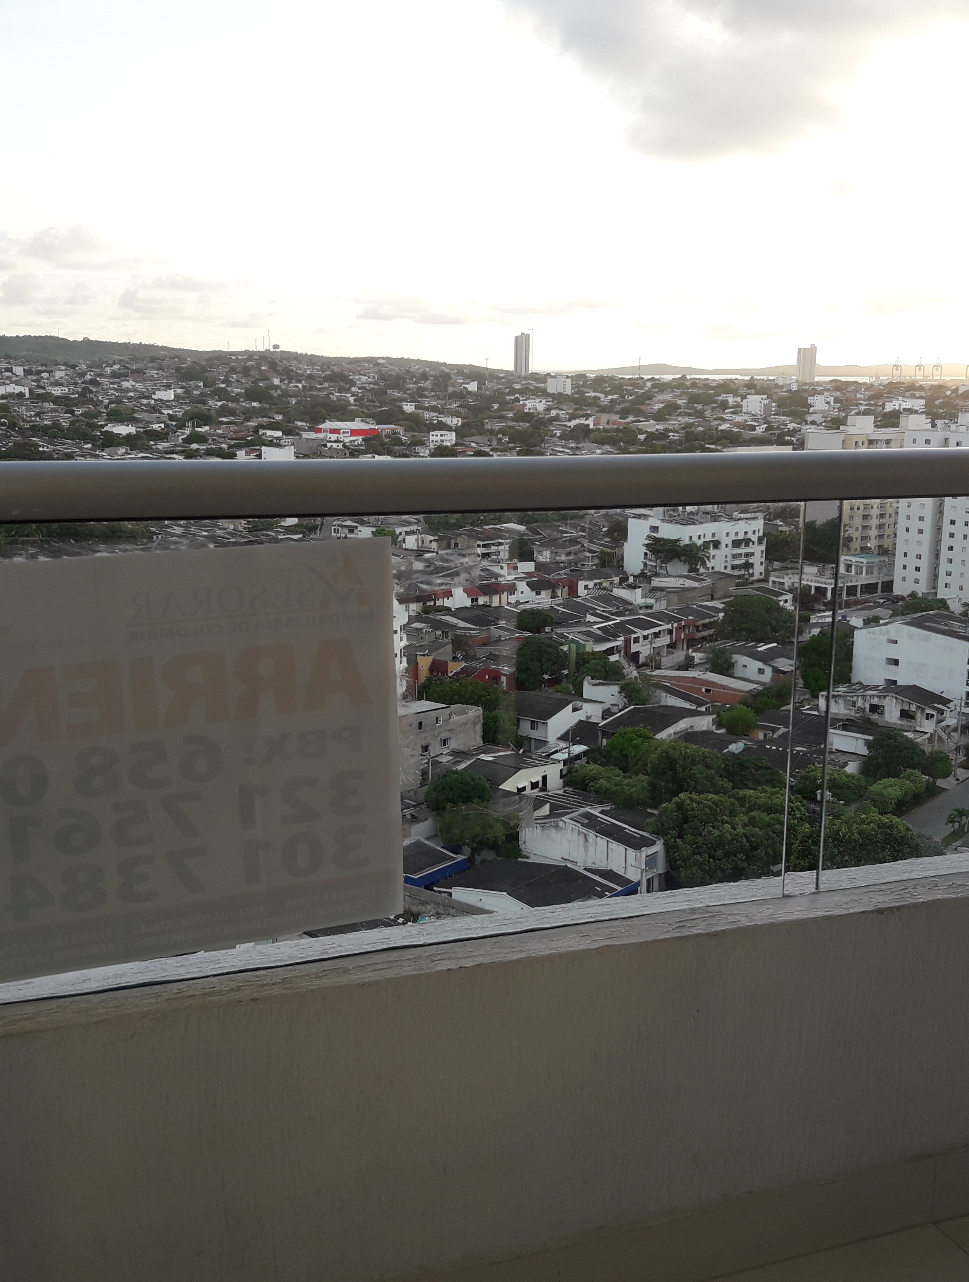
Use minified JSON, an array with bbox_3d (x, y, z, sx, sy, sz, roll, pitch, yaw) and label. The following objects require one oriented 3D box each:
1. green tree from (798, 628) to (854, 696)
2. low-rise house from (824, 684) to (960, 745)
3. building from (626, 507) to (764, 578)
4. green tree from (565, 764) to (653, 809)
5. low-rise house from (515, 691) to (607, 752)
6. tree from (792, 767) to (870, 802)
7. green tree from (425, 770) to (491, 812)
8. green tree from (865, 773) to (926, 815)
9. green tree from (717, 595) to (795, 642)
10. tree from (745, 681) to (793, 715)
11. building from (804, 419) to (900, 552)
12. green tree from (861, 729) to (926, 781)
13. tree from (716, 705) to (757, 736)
[{"bbox_3d":[43.450,3.000,177.090,6.800,9.300,6.500,3,12,14],"label":"green tree"},{"bbox_3d":[46.730,8.130,159.520,13.600,6.200,6.800,9,14,35],"label":"low-rise house"},{"bbox_3d":[50.320,-22.880,329.170,26.000,14.000,20.500,-8,14,-35],"label":"building"},{"bbox_3d":[11.640,14.140,130.240,8.200,5.300,6.800,2,11,5],"label":"green tree"},{"bbox_3d":[8.960,10.330,169.810,6.000,6.600,11.500,10,15,39],"label":"low-rise house"},{"bbox_3d":[36.070,15.110,143.910,7.780,4.580,7.550,3,12,14],"label":"tree"},{"bbox_3d":[-2.690,15.540,139.140,6.580,5.580,6.390,0,11,-1],"label":"green tree"},{"bbox_3d":[42.230,15.550,142.200,6.320,4.380,6.130,3,12,17],"label":"green tree"},{"bbox_3d":[45.130,-2.800,230.620,12.500,9.000,12.000,0,11,0],"label":"green tree"},{"bbox_3d":[37.040,7.600,180.070,6.090,5.300,5.900,2,11,12],"label":"tree"},{"bbox_3d":[91.960,-39.650,344.460,26.000,31.600,11.500,-9,15,-39],"label":"building"},{"bbox_3d":[43.970,13.070,149.250,6.900,6.600,6.900,0,11,0],"label":"green tree"},{"bbox_3d":[30.840,10.720,169.960,4.900,5.000,4.900,0,11,0],"label":"tree"}]

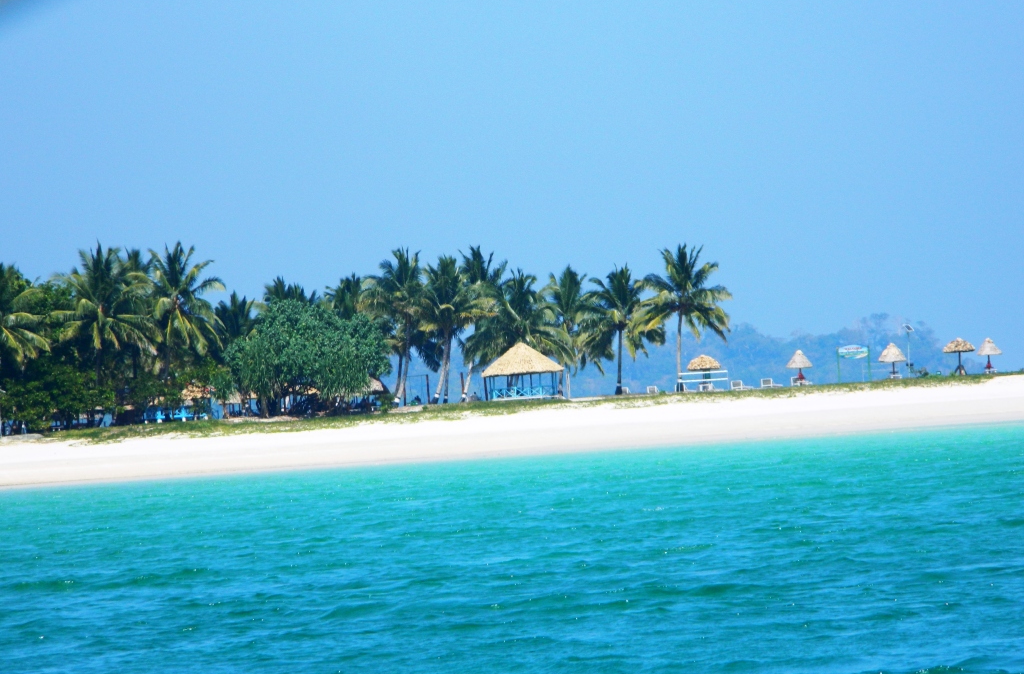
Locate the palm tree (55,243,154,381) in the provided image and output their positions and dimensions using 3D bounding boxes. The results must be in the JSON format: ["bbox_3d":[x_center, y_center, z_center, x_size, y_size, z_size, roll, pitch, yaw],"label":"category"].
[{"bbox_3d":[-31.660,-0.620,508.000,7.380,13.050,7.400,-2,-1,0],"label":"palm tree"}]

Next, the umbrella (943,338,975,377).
[{"bbox_3d":[35.510,1.590,520.000,2.450,3.030,2.550,-2,-1,0],"label":"umbrella"}]

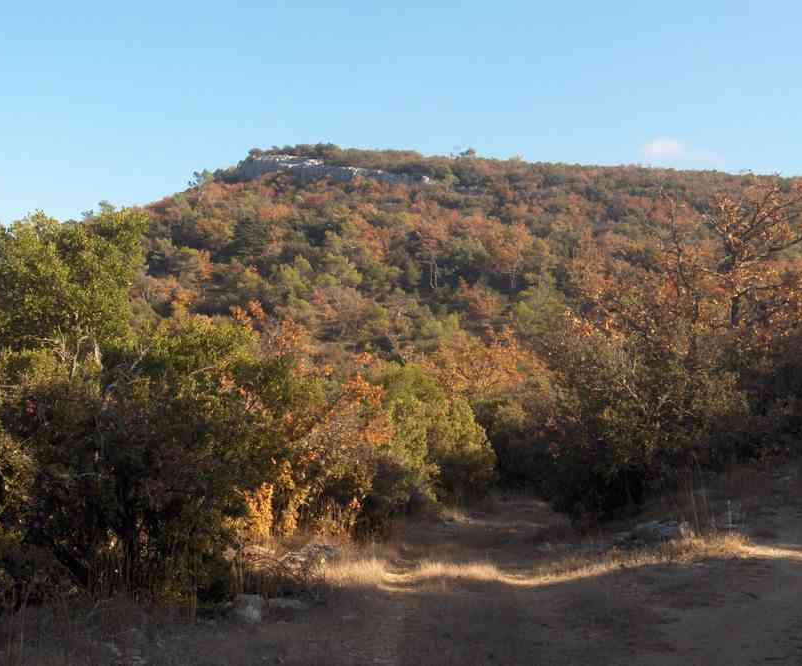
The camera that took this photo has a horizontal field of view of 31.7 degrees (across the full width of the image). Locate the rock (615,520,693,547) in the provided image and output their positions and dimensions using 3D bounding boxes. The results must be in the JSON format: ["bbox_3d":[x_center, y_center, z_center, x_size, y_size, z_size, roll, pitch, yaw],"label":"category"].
[{"bbox_3d":[3.270,2.586,18.200,1.000,0.300,0.650,0,-3,0],"label":"rock"}]

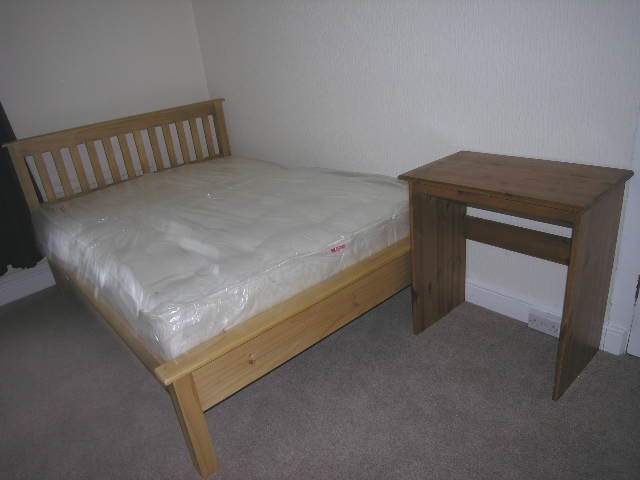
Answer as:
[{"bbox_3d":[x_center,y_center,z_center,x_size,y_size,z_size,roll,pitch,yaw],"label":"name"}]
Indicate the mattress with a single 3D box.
[{"bbox_3d":[-0.562,-0.124,2.364,1.360,0.220,1.890,-24,29,-35],"label":"mattress"}]

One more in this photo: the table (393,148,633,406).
[{"bbox_3d":[0.724,0.100,1.752,0.414,0.744,0.665,-24,29,-35],"label":"table"}]

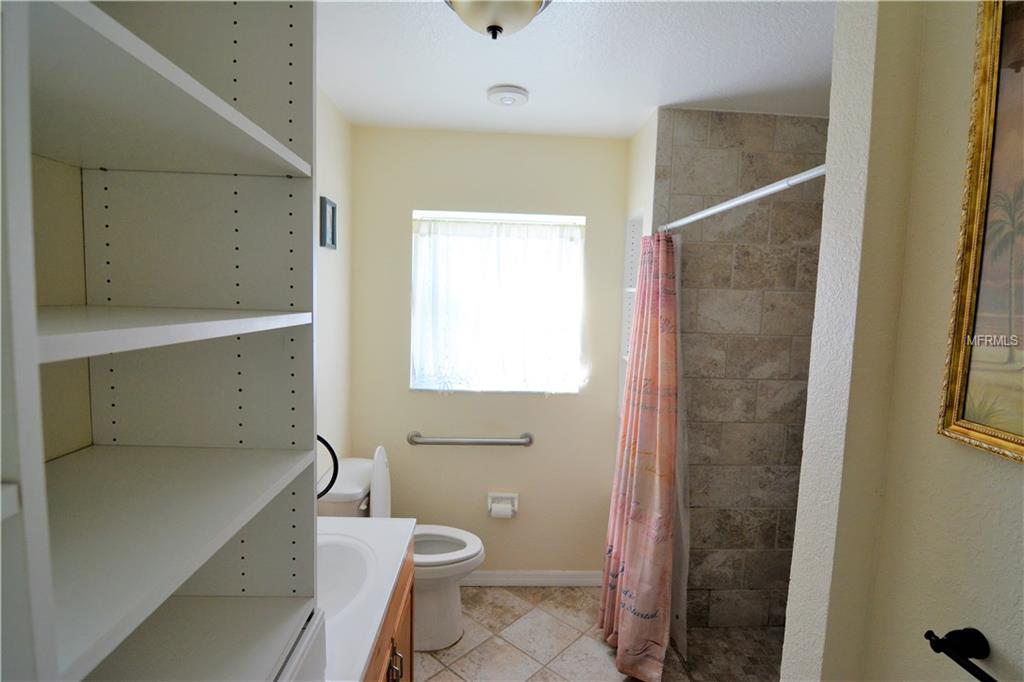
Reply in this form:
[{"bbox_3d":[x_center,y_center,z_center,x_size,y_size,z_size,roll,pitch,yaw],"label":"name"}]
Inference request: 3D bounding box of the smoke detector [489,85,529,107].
[{"bbox_3d":[-0.016,-1.008,2.131,0.166,0.042,0.166,2,5,-3],"label":"smoke detector"}]

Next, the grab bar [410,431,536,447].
[{"bbox_3d":[-0.222,0.536,2.741,0.680,0.075,0.073,2,5,-3],"label":"grab bar"}]

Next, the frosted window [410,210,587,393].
[{"bbox_3d":[-0.068,-0.202,2.750,0.920,0.940,0.090,2,5,-3],"label":"frosted window"}]

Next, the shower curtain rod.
[{"bbox_3d":[0.683,-0.440,1.678,0.026,0.026,1.180,2,5,-3],"label":"shower curtain rod"}]

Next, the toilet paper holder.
[{"bbox_3d":[-0.048,0.908,2.783,0.165,0.140,0.100,2,5,-3],"label":"toilet paper holder"}]

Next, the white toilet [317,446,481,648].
[{"bbox_3d":[-0.485,0.952,2.422,0.710,0.890,0.440,2,5,-3],"label":"white toilet"}]

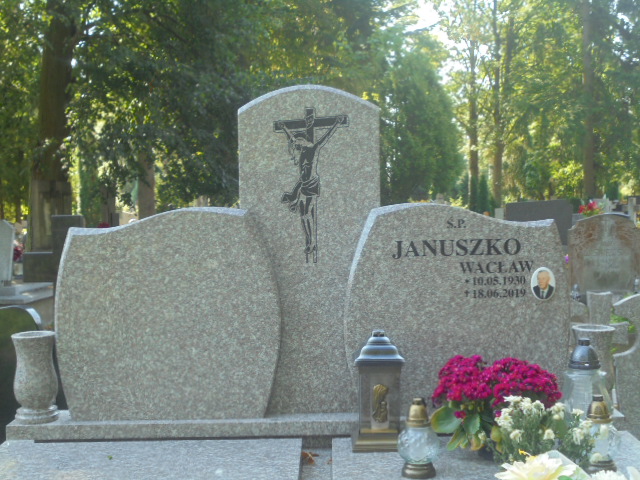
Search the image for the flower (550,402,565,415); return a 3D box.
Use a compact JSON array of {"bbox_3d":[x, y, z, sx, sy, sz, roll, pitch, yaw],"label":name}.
[{"bbox_3d":[0.711,0.504,2.710,0.042,0.036,0.042,-1,4,0],"label":"flower"}]

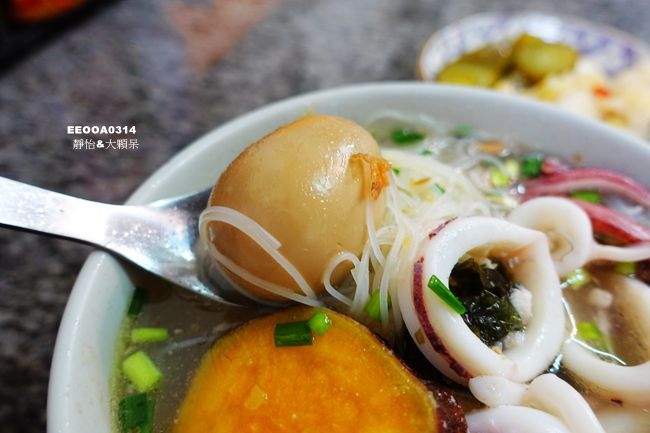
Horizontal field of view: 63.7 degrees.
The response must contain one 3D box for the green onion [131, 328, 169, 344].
[{"bbox_3d":[-0.049,0.033,0.146,0.010,0.003,0.003,-6,46,-2],"label":"green onion"}]

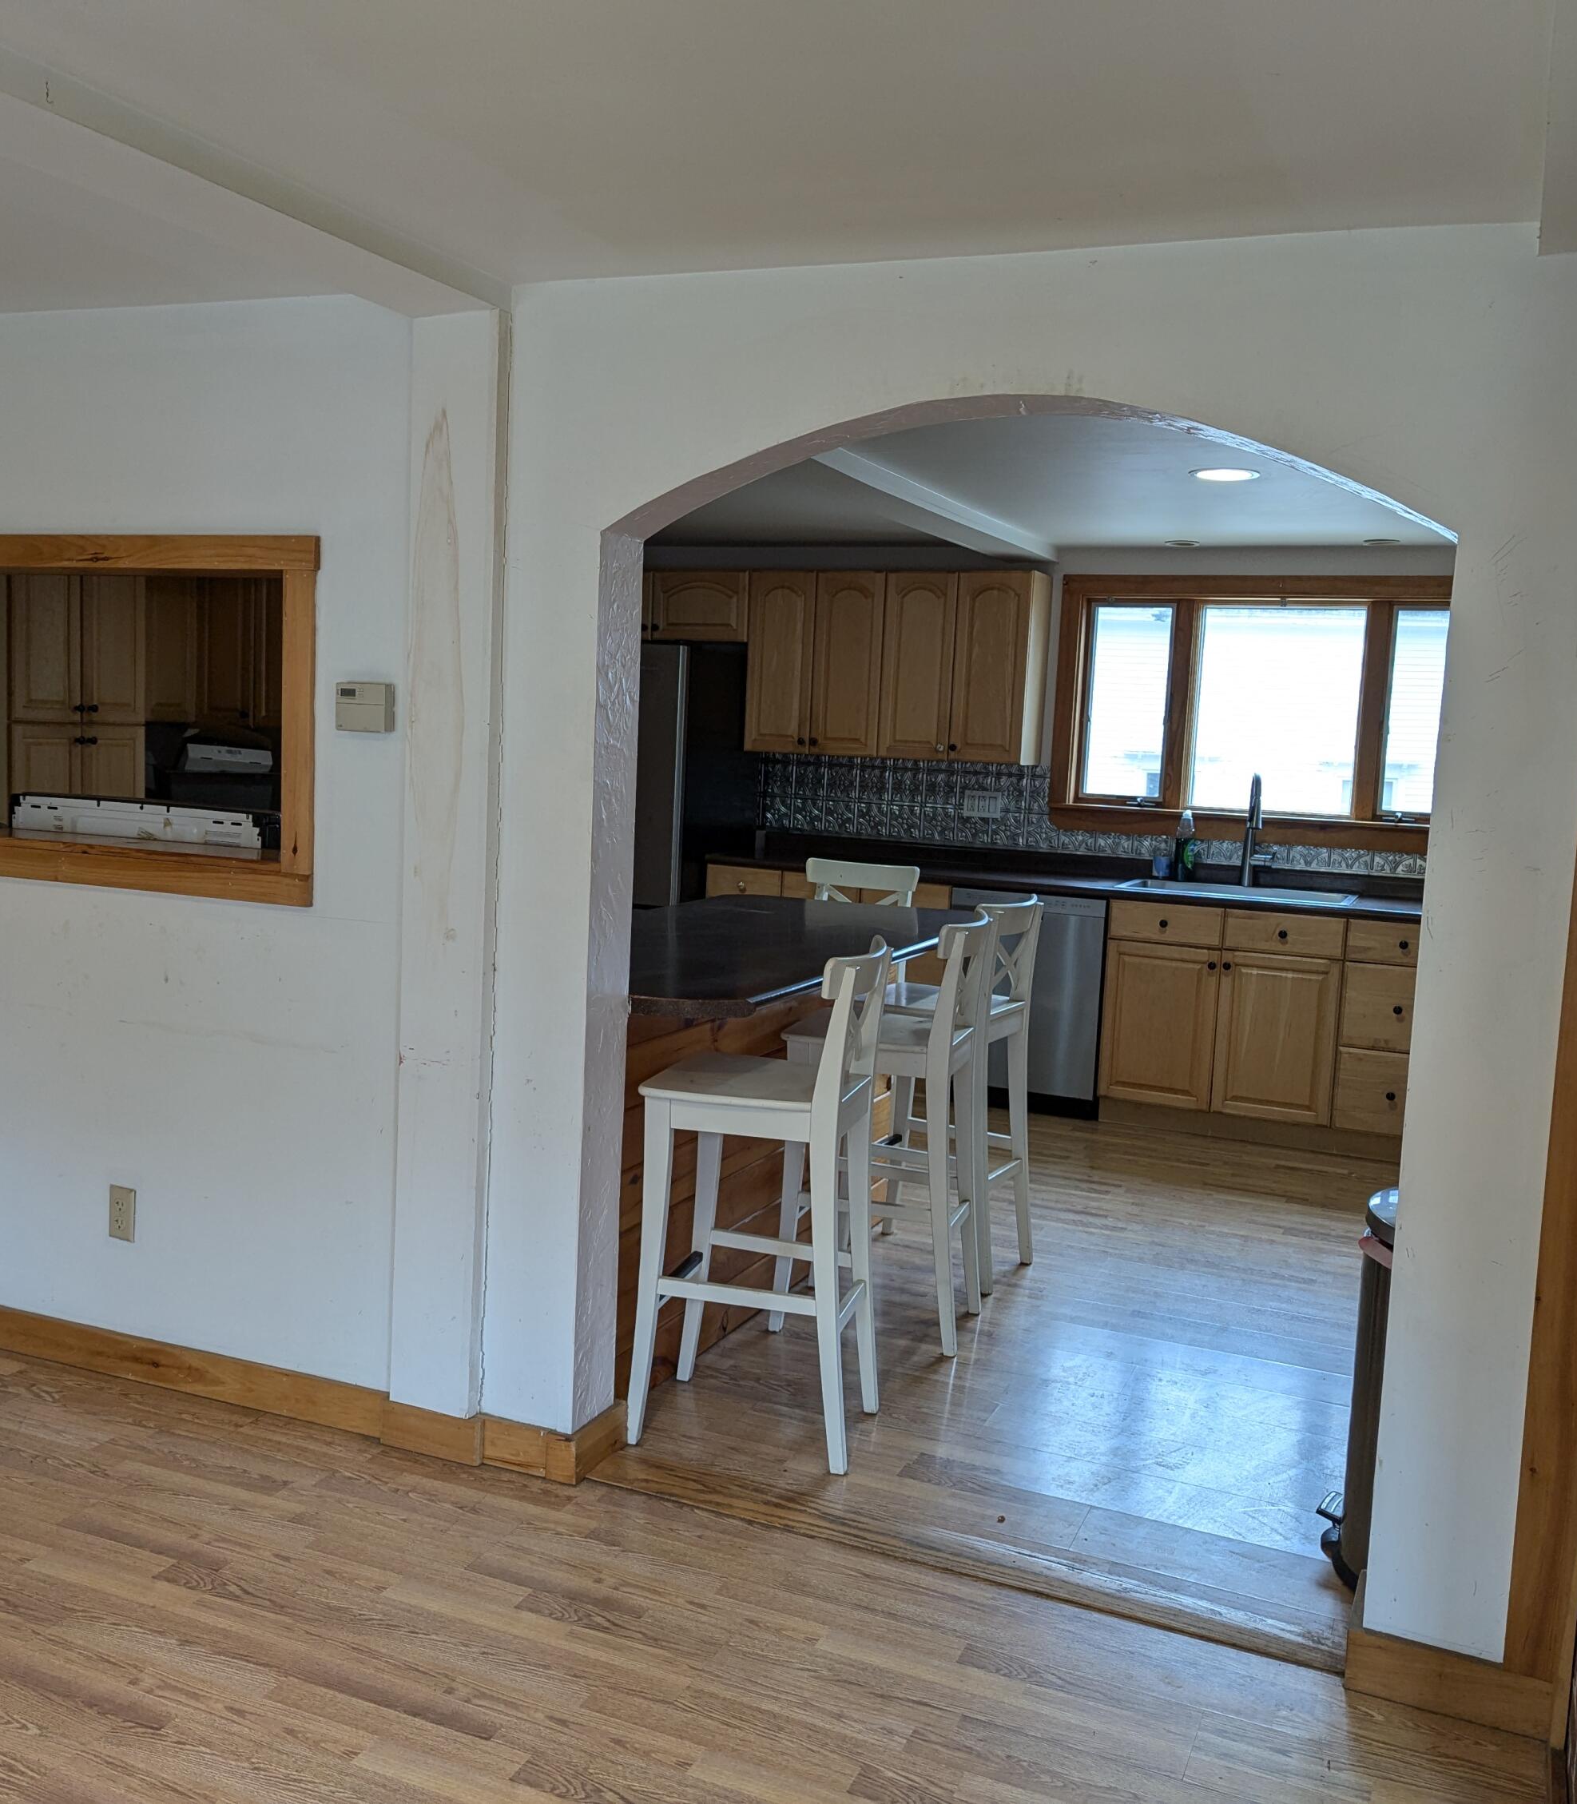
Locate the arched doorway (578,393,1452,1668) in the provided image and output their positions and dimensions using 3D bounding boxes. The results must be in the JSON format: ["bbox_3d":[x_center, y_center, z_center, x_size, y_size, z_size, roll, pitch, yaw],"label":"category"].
[{"bbox_3d":[0.320,0.167,2.867,1.432,1.995,0.165,5,6,23],"label":"arched doorway"}]

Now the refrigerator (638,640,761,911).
[{"bbox_3d":[-0.716,-0.217,7.276,0.900,1.752,0.800,5,6,24],"label":"refrigerator"}]

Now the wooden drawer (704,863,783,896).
[{"bbox_3d":[-0.098,-0.083,6.978,0.336,0.145,0.480,5,6,21],"label":"wooden drawer"}]

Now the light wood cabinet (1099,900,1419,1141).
[{"bbox_3d":[1.854,0.416,6.314,1.206,0.805,0.610,5,6,24],"label":"light wood cabinet"}]

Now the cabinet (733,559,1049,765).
[{"bbox_3d":[0.445,-0.985,6.990,1.240,0.752,0.330,5,6,24],"label":"cabinet"}]

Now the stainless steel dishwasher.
[{"bbox_3d":[1.013,0.372,6.669,0.616,0.863,0.610,5,6,24],"label":"stainless steel dishwasher"}]

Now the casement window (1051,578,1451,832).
[{"bbox_3d":[1.891,-0.786,6.559,1.689,0.967,0.120,5,6,24],"label":"casement window"}]

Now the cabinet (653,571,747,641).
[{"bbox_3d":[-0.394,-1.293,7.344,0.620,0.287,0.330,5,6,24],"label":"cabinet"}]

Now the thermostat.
[{"bbox_3d":[-0.808,-0.374,3.198,0.127,0.090,0.030,5,6,21],"label":"thermostat"}]

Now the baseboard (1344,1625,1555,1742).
[{"bbox_3d":[1.008,1.186,2.539,0.293,0.100,0.022,5,6,23],"label":"baseboard"}]

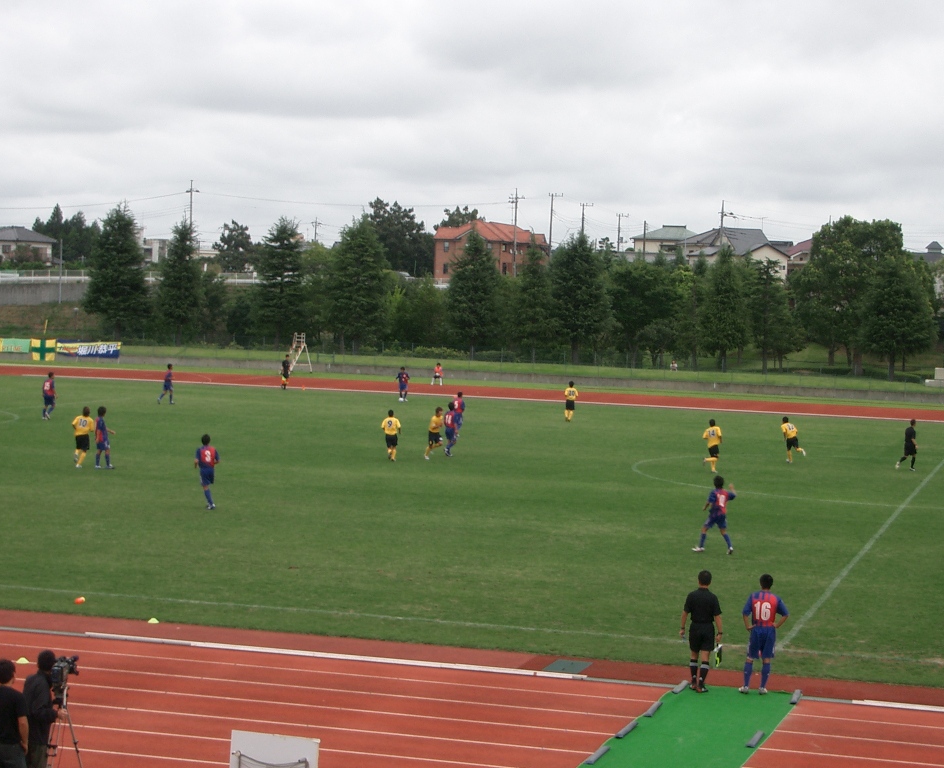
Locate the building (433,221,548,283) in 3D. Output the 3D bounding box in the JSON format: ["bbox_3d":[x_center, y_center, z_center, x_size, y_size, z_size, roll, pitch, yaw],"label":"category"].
[{"bbox_3d":[2.605,-16.340,277.271,9.091,8.000,22.000,3,3,15],"label":"building"}]

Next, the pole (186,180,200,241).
[{"bbox_3d":[-31.891,-17.025,247.725,1.600,11.979,0.500,3,3,15],"label":"pole"}]

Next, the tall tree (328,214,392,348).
[{"bbox_3d":[-6.958,-6.229,137.162,4.040,8.645,4.040,2,3,0],"label":"tall tree"}]

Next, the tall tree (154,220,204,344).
[{"bbox_3d":[-18.535,-6.552,139.695,3.333,8.261,3.333,3,3,15],"label":"tall tree"}]

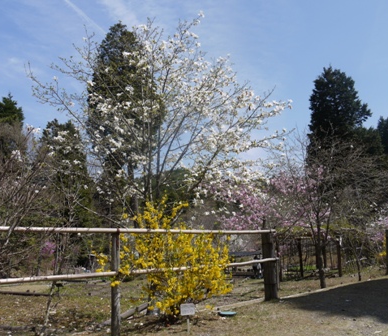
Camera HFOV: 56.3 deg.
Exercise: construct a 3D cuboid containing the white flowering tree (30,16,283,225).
[{"bbox_3d":[-0.647,-0.266,6.630,4.500,5.536,4.200,0,-9,0],"label":"white flowering tree"}]

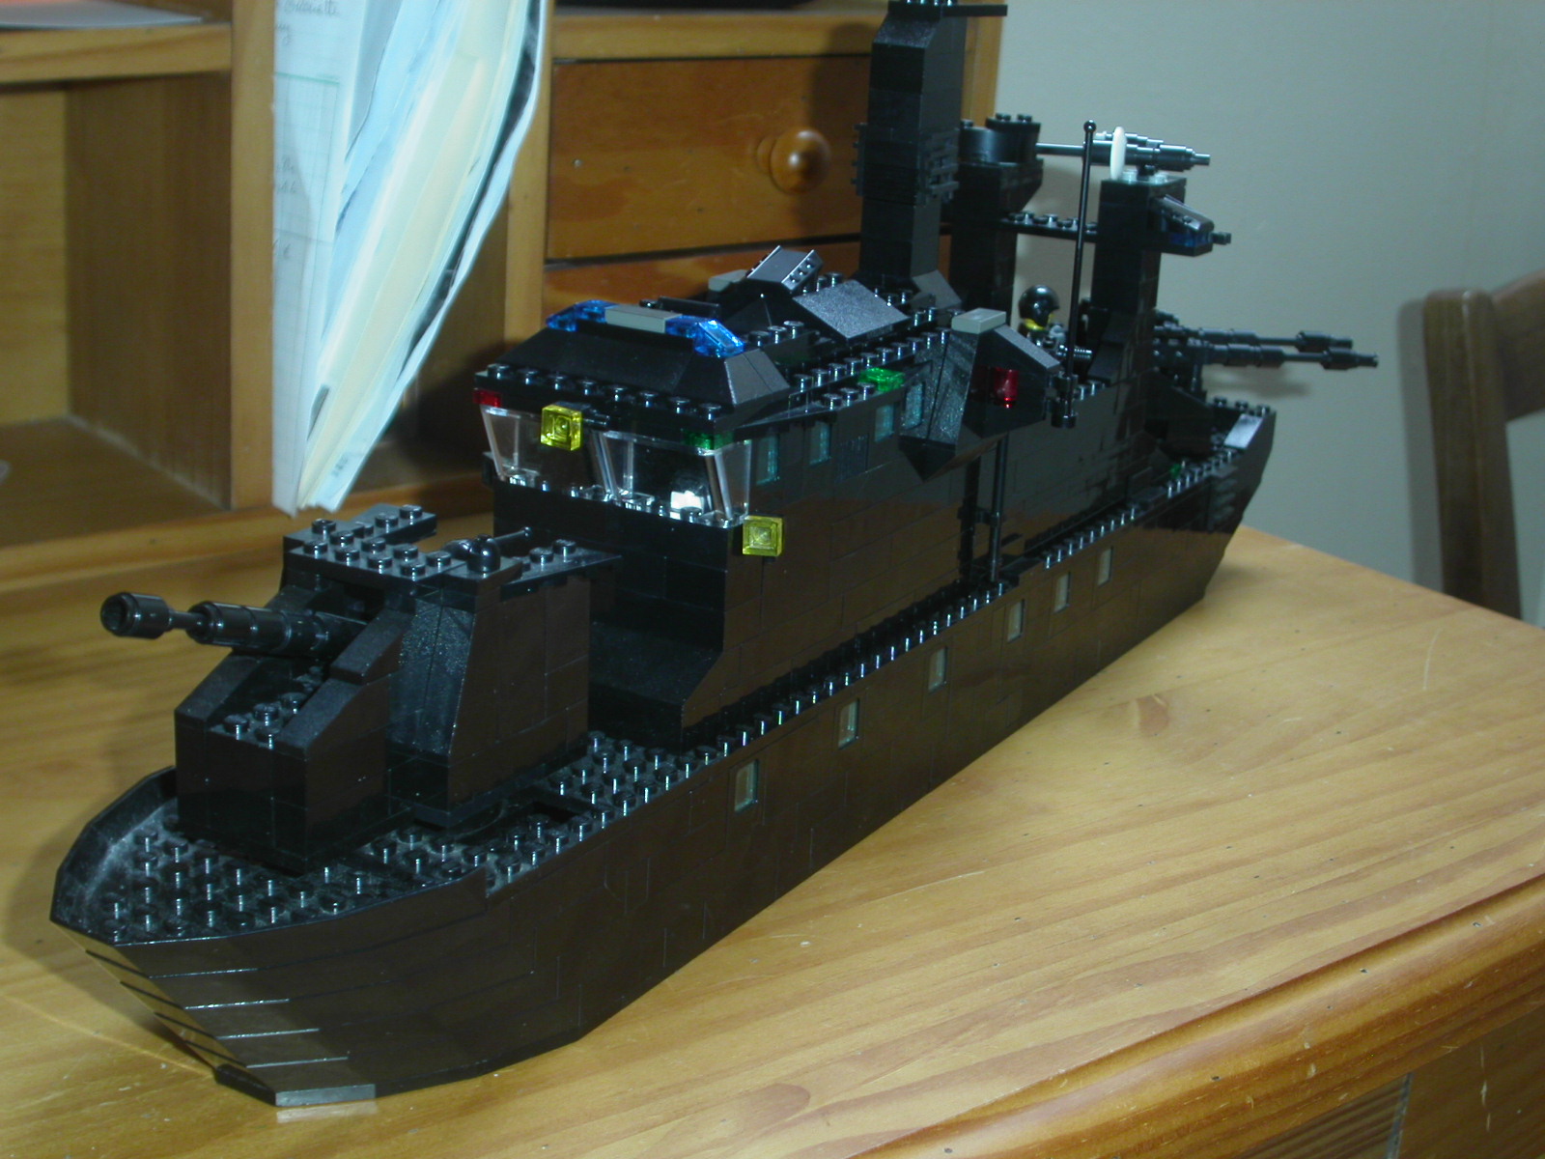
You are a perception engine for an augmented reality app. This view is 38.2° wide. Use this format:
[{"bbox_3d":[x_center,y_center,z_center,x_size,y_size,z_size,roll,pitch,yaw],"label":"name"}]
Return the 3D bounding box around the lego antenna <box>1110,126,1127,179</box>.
[{"bbox_3d":[0.105,-0.130,0.675,0.005,0.016,0.014,6,19,8],"label":"lego antenna"}]

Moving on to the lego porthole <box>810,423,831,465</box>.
[{"bbox_3d":[0.011,-0.032,0.524,0.004,0.011,0.010,14,21,28],"label":"lego porthole"}]

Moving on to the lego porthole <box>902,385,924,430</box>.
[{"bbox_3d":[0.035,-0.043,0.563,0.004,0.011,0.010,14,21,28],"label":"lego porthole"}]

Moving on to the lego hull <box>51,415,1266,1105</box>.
[{"bbox_3d":[0.010,0.022,0.611,0.080,0.055,0.514,14,21,28],"label":"lego hull"}]

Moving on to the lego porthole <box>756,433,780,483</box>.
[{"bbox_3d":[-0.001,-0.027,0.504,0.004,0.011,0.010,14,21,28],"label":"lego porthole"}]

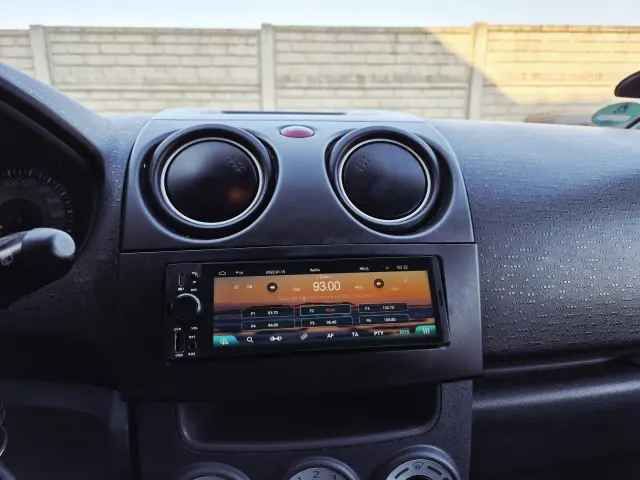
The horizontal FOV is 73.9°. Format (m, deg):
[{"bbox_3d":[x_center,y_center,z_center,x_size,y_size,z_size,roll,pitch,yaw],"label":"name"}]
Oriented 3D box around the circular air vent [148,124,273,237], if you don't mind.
[{"bbox_3d":[-0.082,-0.044,0.322,0.088,0.085,0.033,-2,-19,-8],"label":"circular air vent"}]

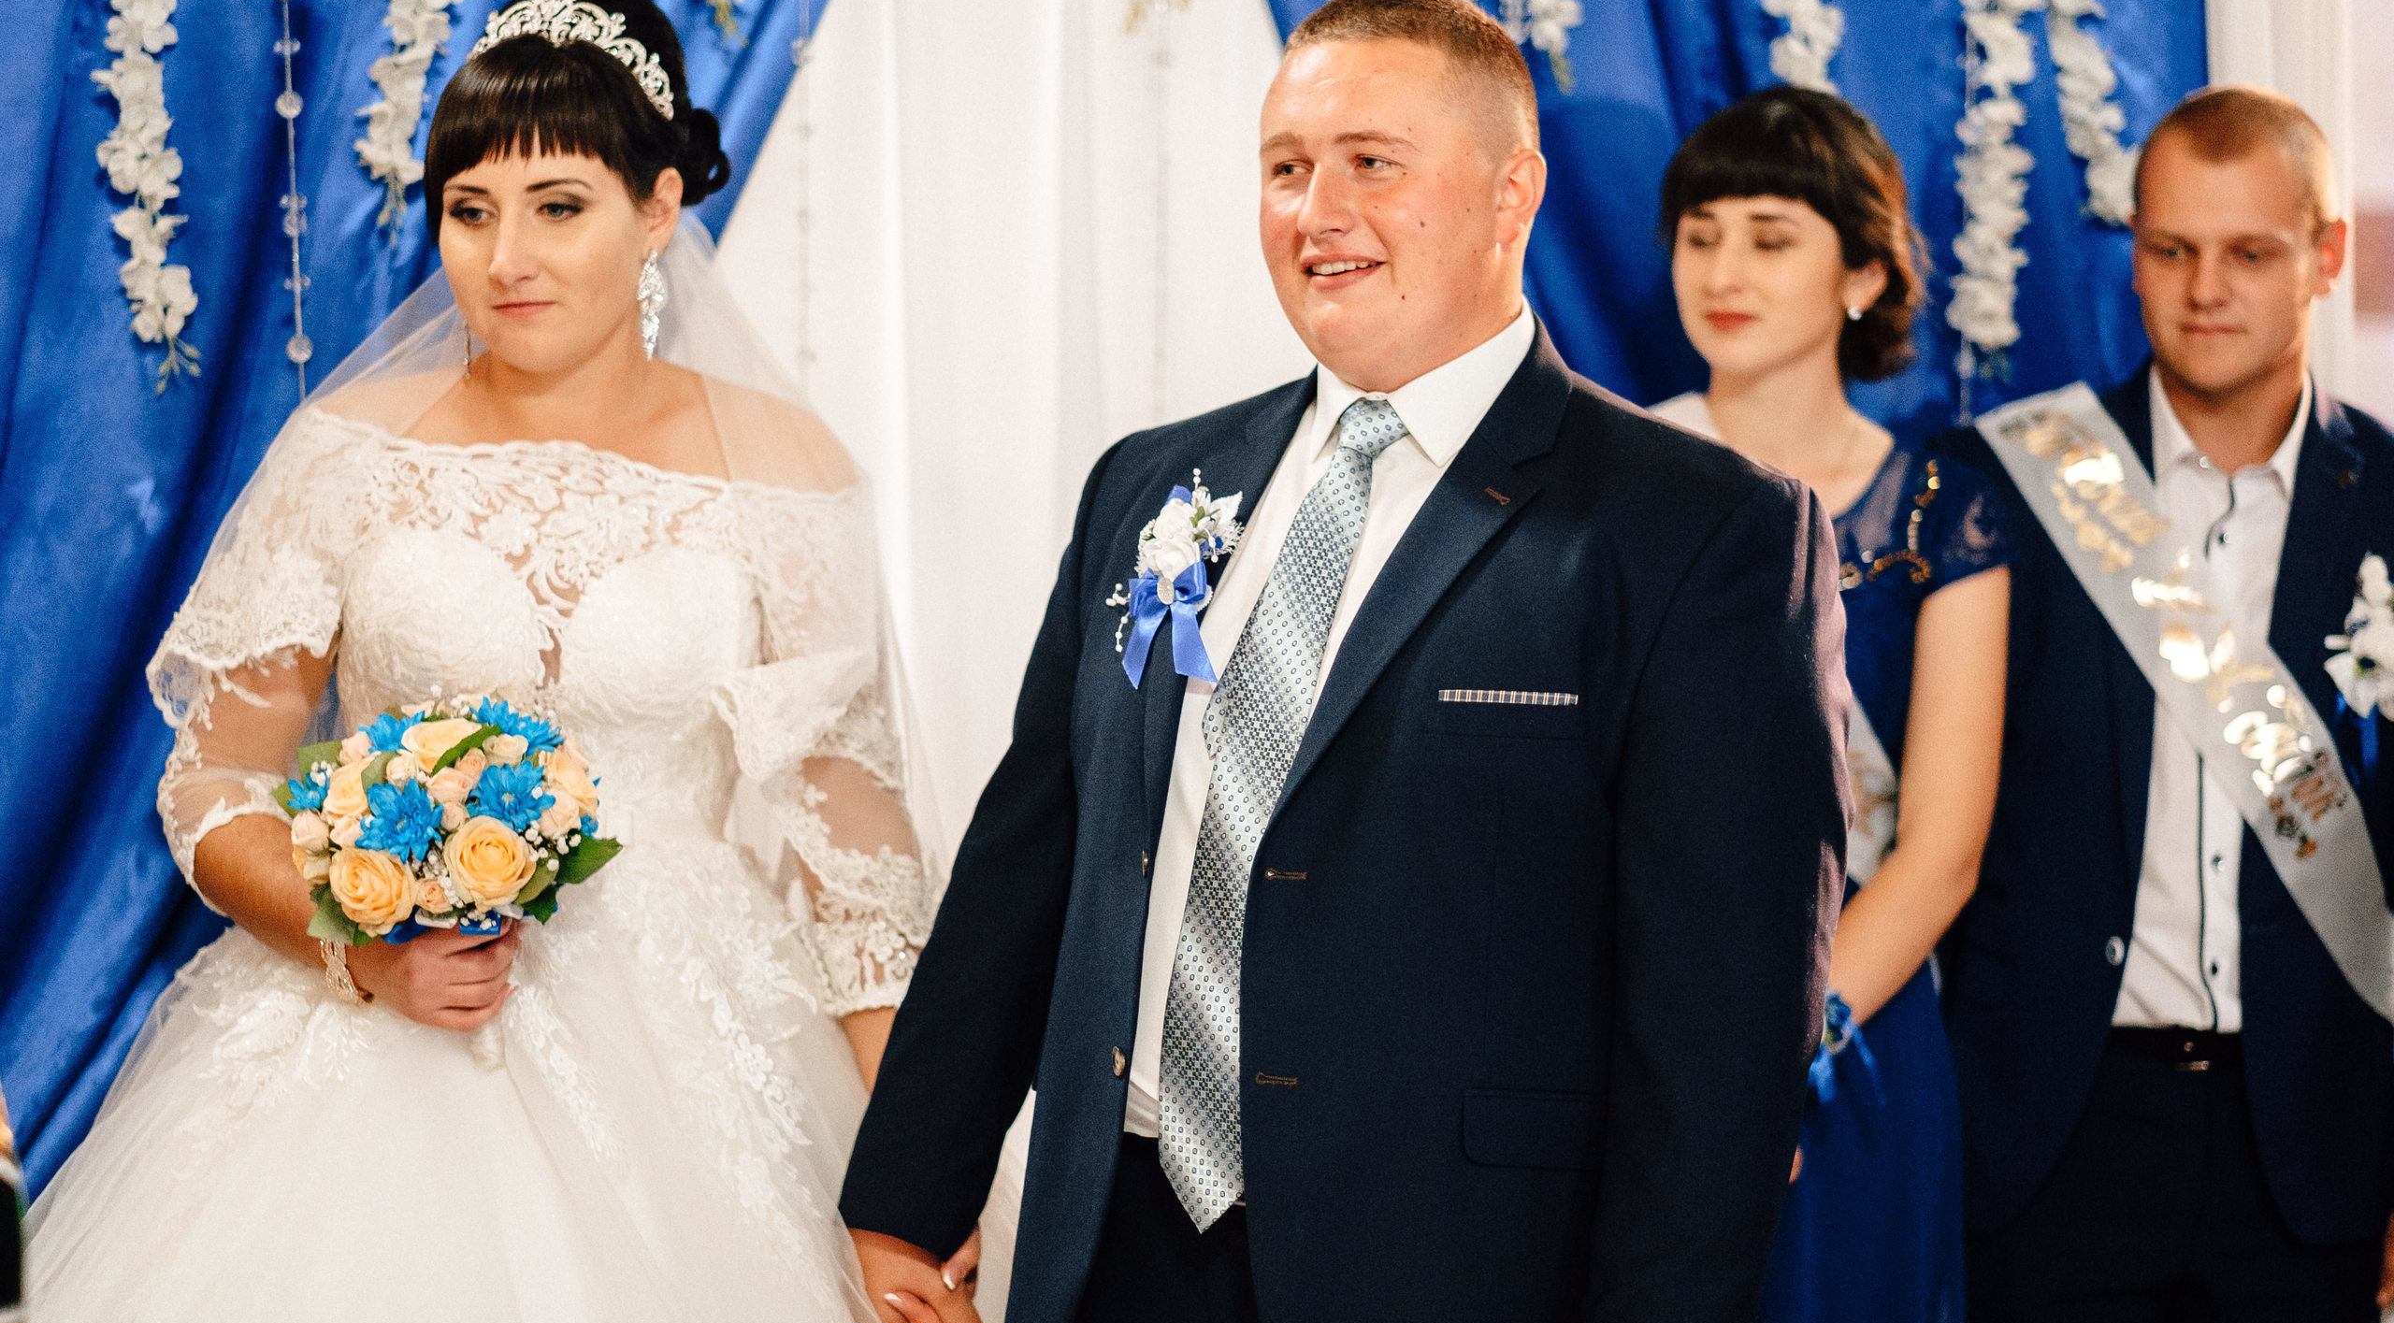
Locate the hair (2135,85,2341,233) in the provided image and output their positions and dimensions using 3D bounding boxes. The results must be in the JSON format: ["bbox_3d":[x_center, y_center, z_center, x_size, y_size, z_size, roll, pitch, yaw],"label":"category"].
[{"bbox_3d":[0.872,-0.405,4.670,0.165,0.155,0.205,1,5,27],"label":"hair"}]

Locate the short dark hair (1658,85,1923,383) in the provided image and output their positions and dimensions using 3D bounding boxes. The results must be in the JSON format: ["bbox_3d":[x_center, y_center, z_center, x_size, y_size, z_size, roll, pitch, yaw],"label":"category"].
[{"bbox_3d":[0.481,-0.346,4.520,0.190,0.240,0.230,2,5,33],"label":"short dark hair"}]

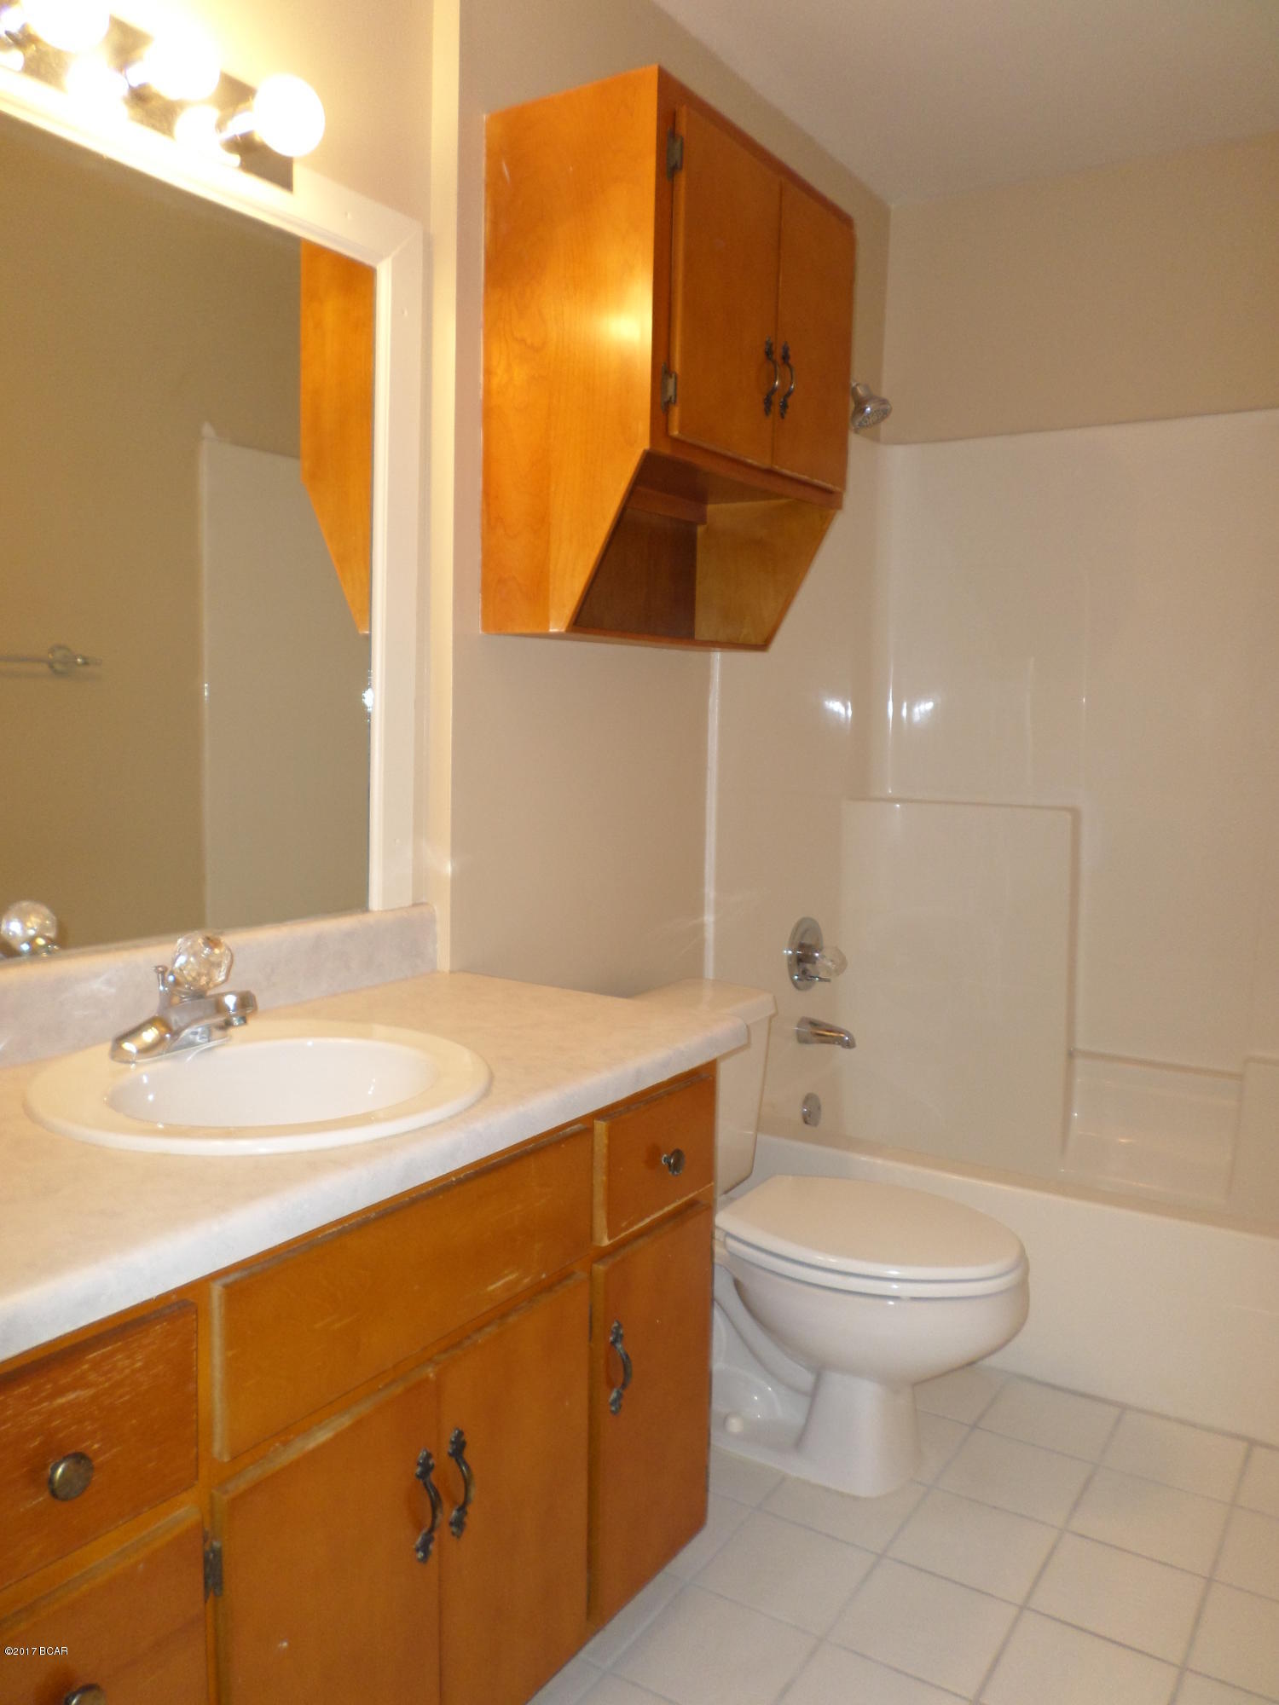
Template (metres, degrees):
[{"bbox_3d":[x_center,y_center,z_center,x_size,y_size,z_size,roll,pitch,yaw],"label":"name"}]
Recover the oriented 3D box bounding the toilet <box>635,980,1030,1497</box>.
[{"bbox_3d":[0.280,0.634,2.022,0.743,0.699,0.450,5,7,33],"label":"toilet"}]

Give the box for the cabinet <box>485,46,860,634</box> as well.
[{"bbox_3d":[0.069,-0.692,1.952,0.310,0.732,0.610,5,7,33],"label":"cabinet"}]

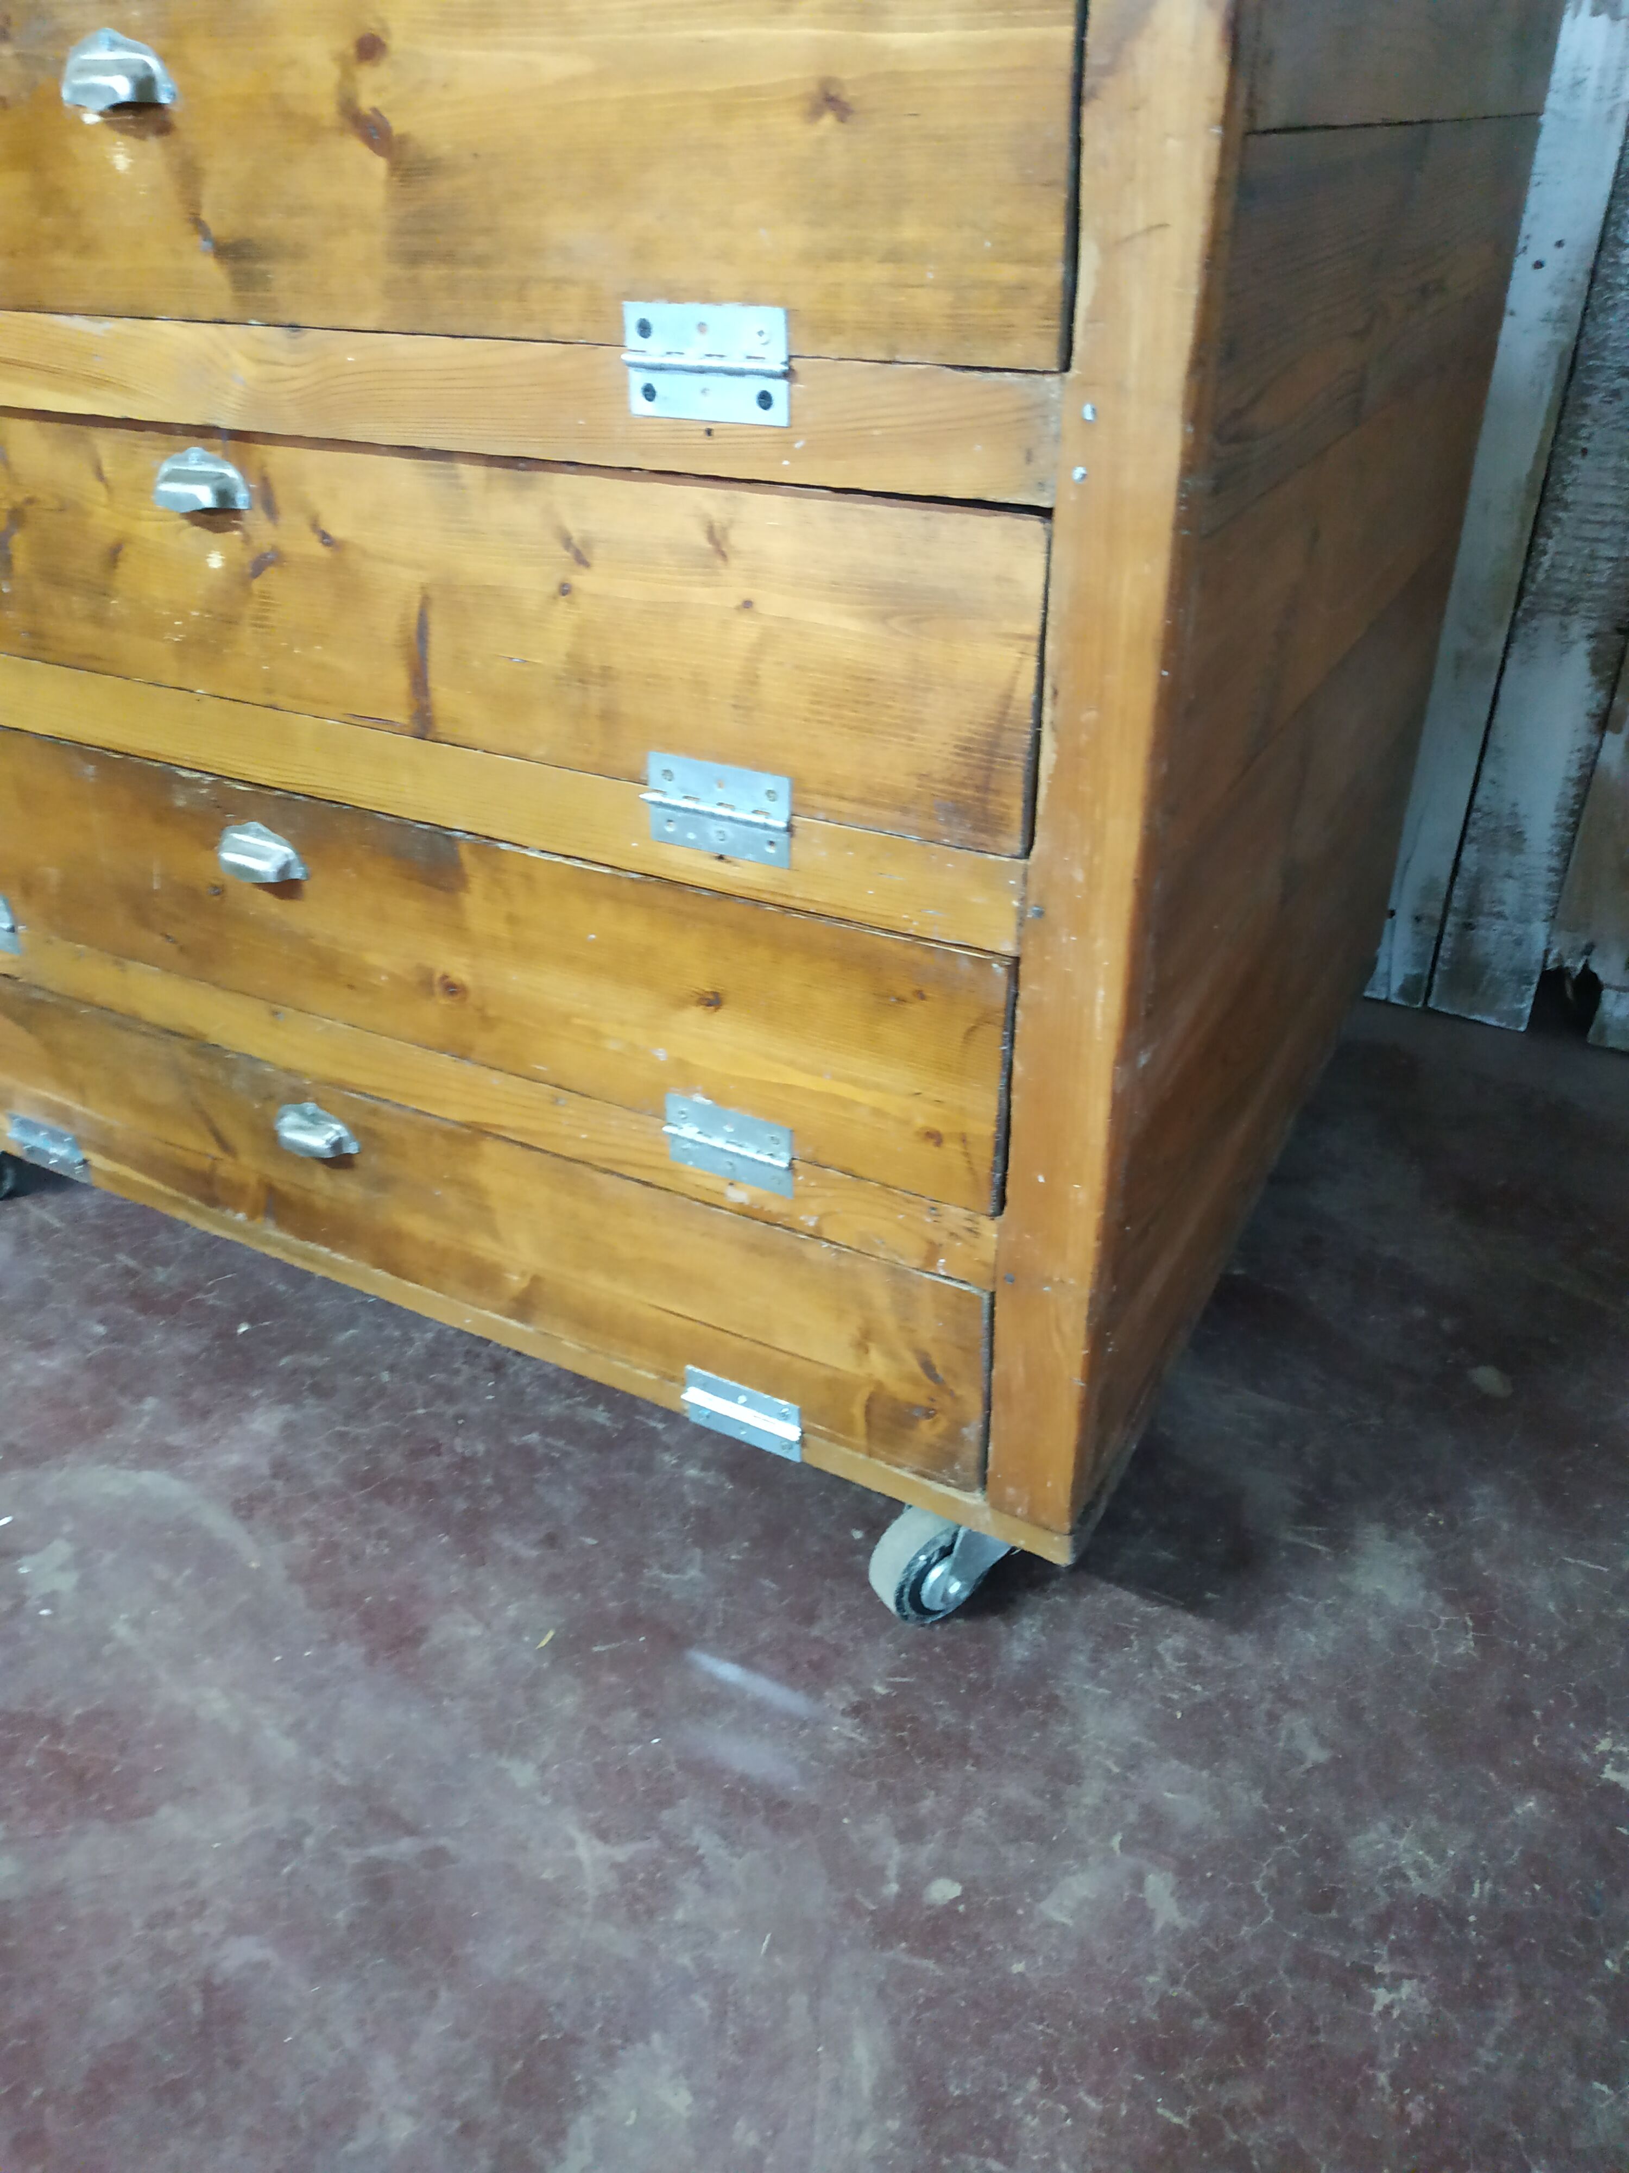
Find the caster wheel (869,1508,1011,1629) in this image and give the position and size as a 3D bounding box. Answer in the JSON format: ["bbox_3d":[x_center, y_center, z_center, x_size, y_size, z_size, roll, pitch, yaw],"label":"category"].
[{"bbox_3d":[0.081,0.271,0.905,0.095,0.101,0.052,-20,37,-27],"label":"caster wheel"}]

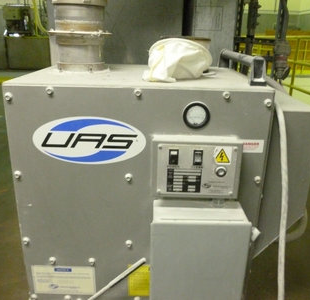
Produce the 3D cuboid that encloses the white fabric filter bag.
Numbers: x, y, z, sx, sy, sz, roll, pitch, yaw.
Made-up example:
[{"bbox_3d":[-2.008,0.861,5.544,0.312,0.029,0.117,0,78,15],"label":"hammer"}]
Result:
[{"bbox_3d":[0.086,-0.309,1.100,0.251,0.126,0.250,1,20,0],"label":"white fabric filter bag"}]

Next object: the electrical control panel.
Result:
[{"bbox_3d":[0.117,0.050,0.944,0.249,0.169,0.065,1,20,0],"label":"electrical control panel"}]

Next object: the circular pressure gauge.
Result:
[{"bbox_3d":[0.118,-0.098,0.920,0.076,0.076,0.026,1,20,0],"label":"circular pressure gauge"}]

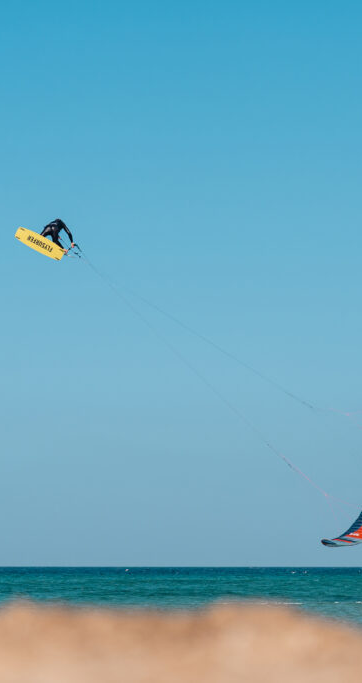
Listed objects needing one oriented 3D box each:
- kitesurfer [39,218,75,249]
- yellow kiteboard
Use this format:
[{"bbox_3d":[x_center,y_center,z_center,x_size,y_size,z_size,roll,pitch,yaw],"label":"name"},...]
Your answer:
[{"bbox_3d":[-3.346,-2.864,53.300,0.950,0.900,0.750,13,-27,15],"label":"kitesurfer"},{"bbox_3d":[-3.740,-2.595,53.000,1.380,0.420,0.100,29,18,-5],"label":"yellow kiteboard"}]

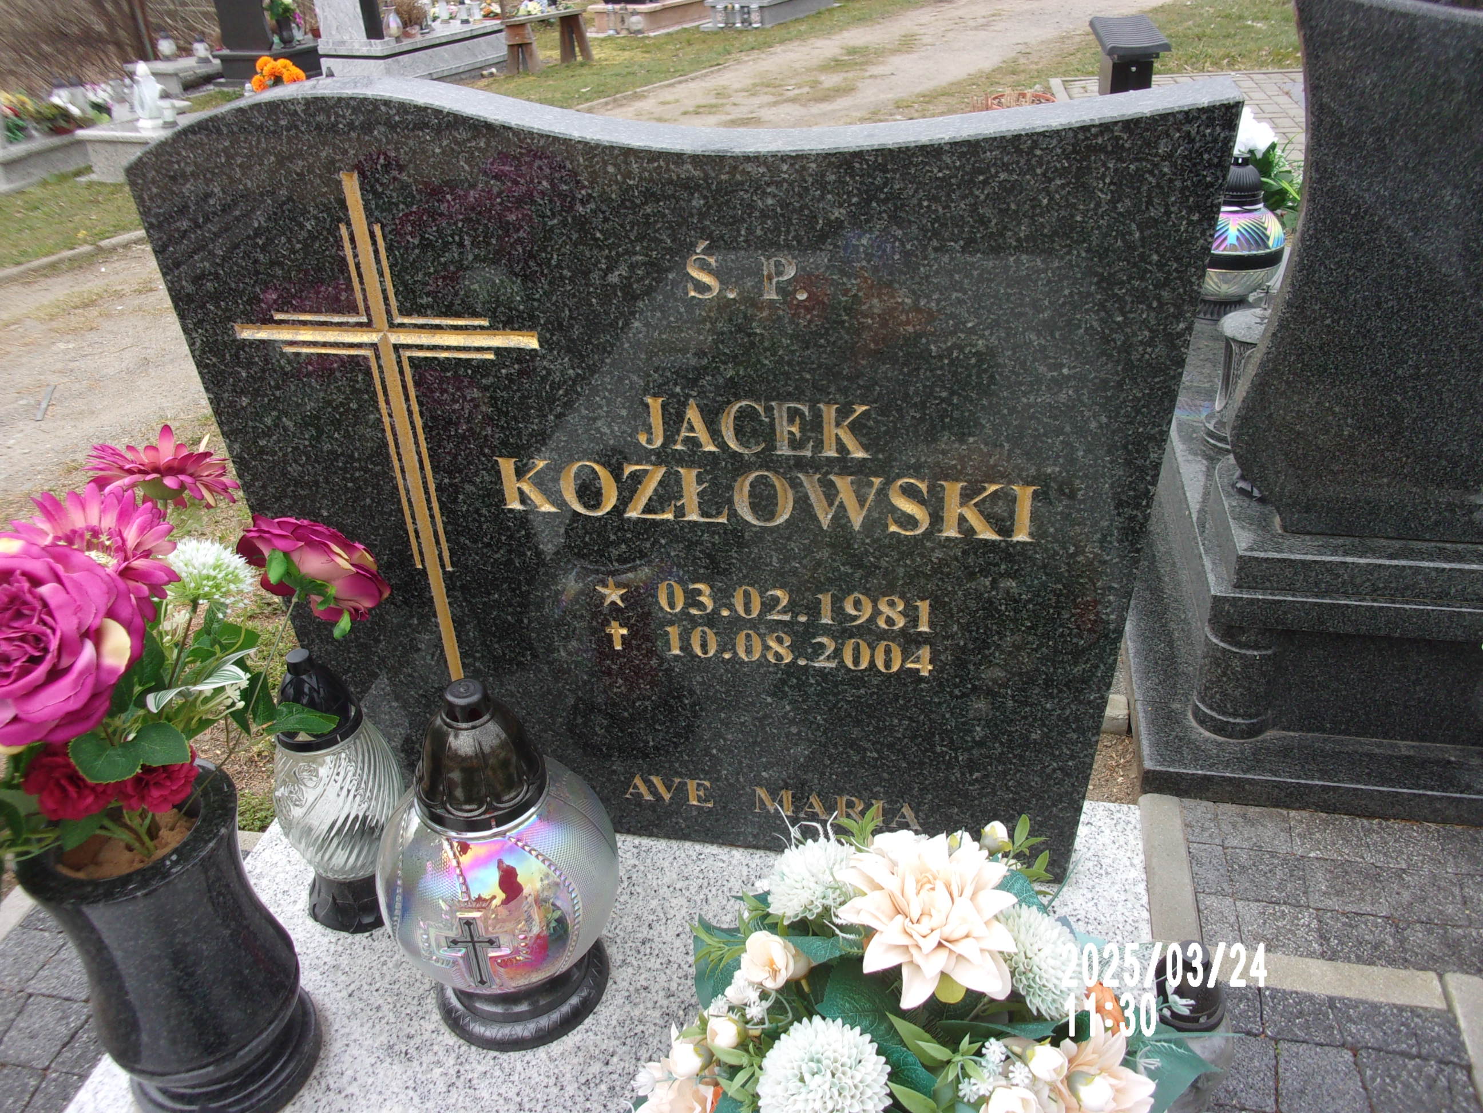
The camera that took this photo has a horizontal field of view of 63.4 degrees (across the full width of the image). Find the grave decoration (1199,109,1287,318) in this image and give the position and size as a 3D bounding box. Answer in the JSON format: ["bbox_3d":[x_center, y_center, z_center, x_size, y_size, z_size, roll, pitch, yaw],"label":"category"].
[{"bbox_3d":[0.989,-0.690,2.414,0.240,0.375,0.260,4,33,11],"label":"grave decoration"}]

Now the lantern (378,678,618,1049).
[{"bbox_3d":[-0.222,0.265,1.091,0.217,0.358,0.217,-2,32,2],"label":"lantern"}]

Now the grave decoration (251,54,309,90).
[{"bbox_3d":[-2.360,-2.419,6.130,0.330,0.300,0.300,4,33,11],"label":"grave decoration"}]

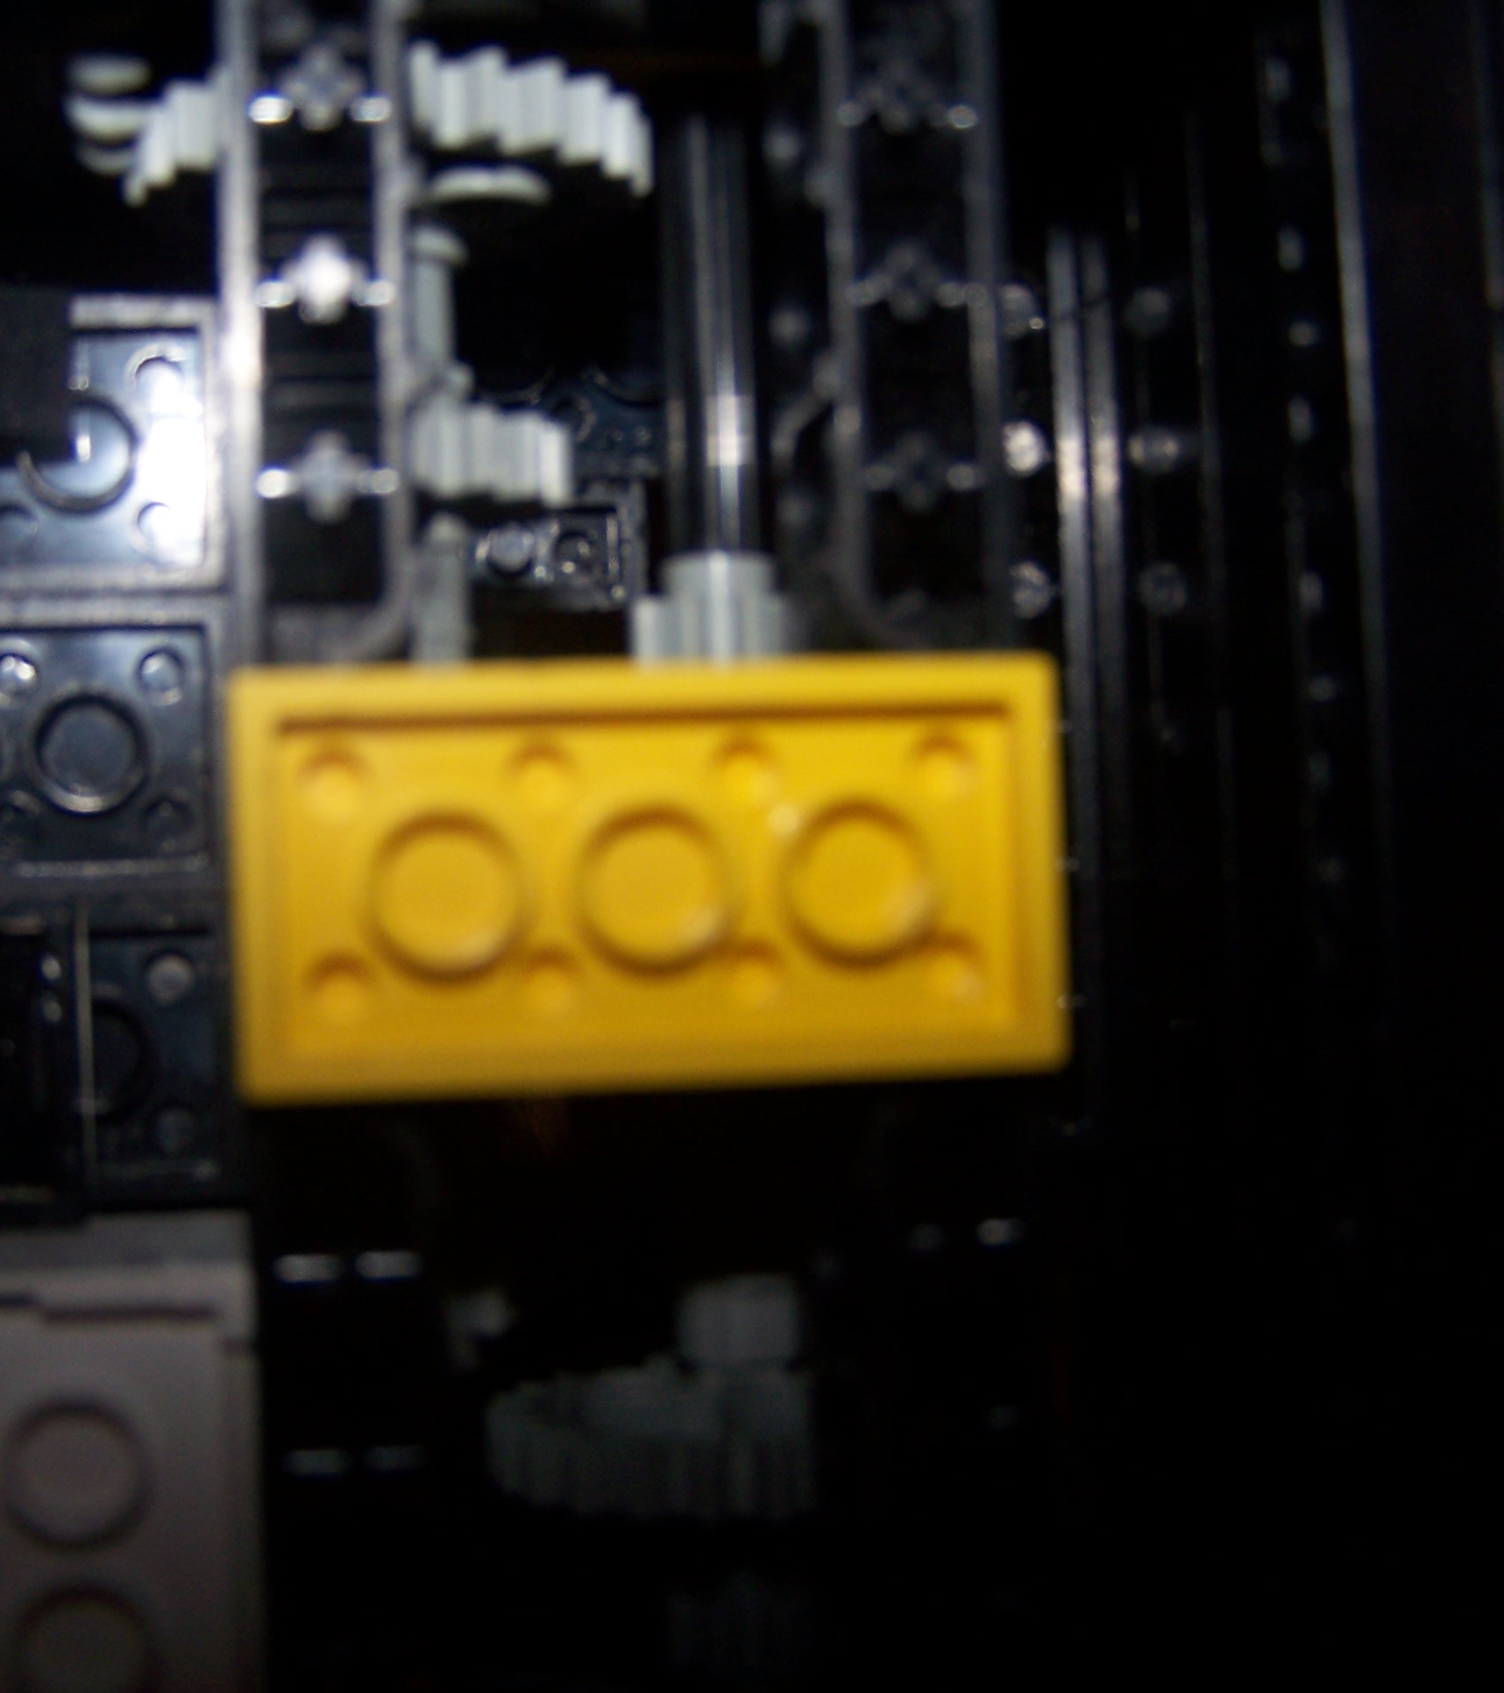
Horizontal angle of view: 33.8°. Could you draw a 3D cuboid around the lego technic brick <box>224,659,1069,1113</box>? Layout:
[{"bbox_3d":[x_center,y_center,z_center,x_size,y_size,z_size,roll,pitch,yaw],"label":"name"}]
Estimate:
[{"bbox_3d":[-0.004,0.001,0.097,0.032,0.005,0.016,-2,90,-11],"label":"lego technic brick"}]

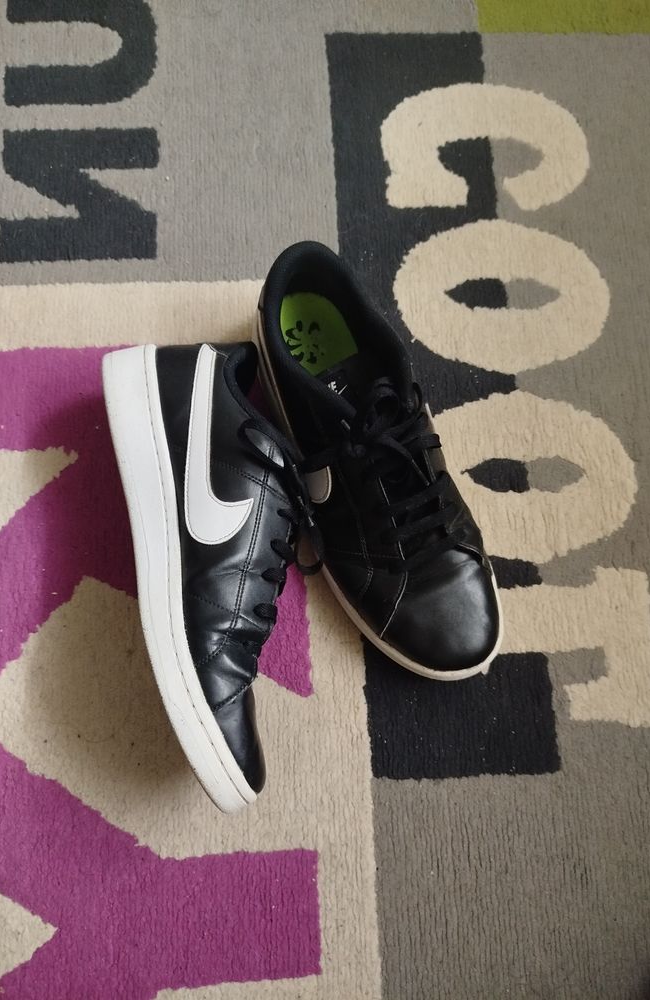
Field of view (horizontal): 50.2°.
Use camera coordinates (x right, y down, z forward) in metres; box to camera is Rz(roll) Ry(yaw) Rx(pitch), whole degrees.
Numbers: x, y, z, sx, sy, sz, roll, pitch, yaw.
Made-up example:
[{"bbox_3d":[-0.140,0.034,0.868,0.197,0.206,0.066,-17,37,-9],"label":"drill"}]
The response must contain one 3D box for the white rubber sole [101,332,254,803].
[{"bbox_3d":[-0.089,0.038,0.422,0.043,0.108,0.294,-14,77,-8],"label":"white rubber sole"}]

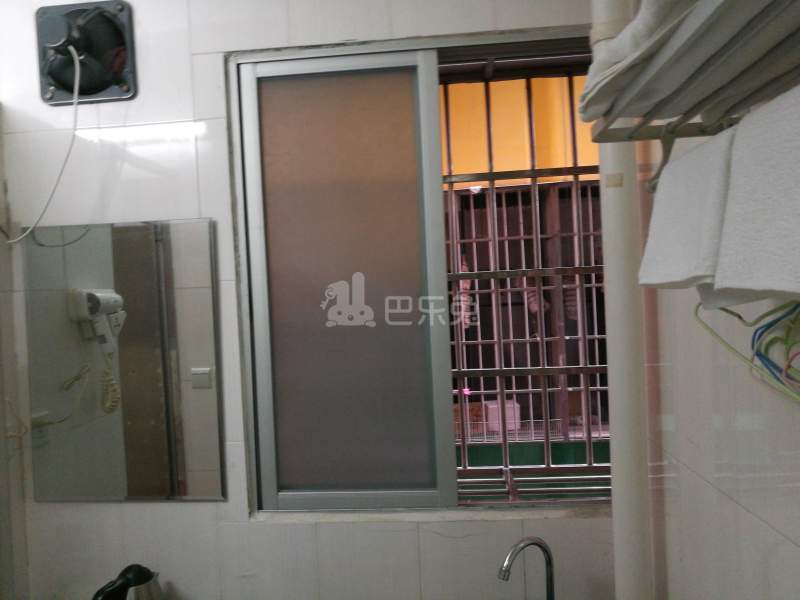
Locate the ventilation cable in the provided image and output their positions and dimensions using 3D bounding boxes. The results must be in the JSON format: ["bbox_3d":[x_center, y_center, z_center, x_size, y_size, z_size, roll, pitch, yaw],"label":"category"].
[{"bbox_3d":[-0.849,-0.368,1.479,0.207,0.456,0.060,-3,1,5],"label":"ventilation cable"}]

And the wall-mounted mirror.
[{"bbox_3d":[-0.690,0.156,1.559,0.503,0.700,0.020,-3,1,5],"label":"wall-mounted mirror"}]

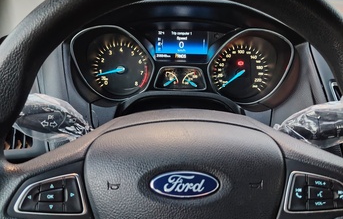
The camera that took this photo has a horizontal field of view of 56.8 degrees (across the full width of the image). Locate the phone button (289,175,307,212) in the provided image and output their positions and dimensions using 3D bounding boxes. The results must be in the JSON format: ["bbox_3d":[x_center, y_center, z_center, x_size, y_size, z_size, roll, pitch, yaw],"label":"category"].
[{"bbox_3d":[0.109,0.073,0.273,0.015,0.031,0.007,0,-3,0],"label":"phone button"}]

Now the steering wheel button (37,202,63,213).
[{"bbox_3d":[-0.104,0.084,0.273,0.022,0.009,0.007,0,-3,0],"label":"steering wheel button"}]

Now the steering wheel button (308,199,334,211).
[{"bbox_3d":[0.129,0.083,0.273,0.022,0.010,0.007,0,-3,0],"label":"steering wheel button"}]

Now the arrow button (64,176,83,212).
[{"bbox_3d":[-0.084,0.074,0.273,0.015,0.030,0.007,0,-3,0],"label":"arrow button"}]

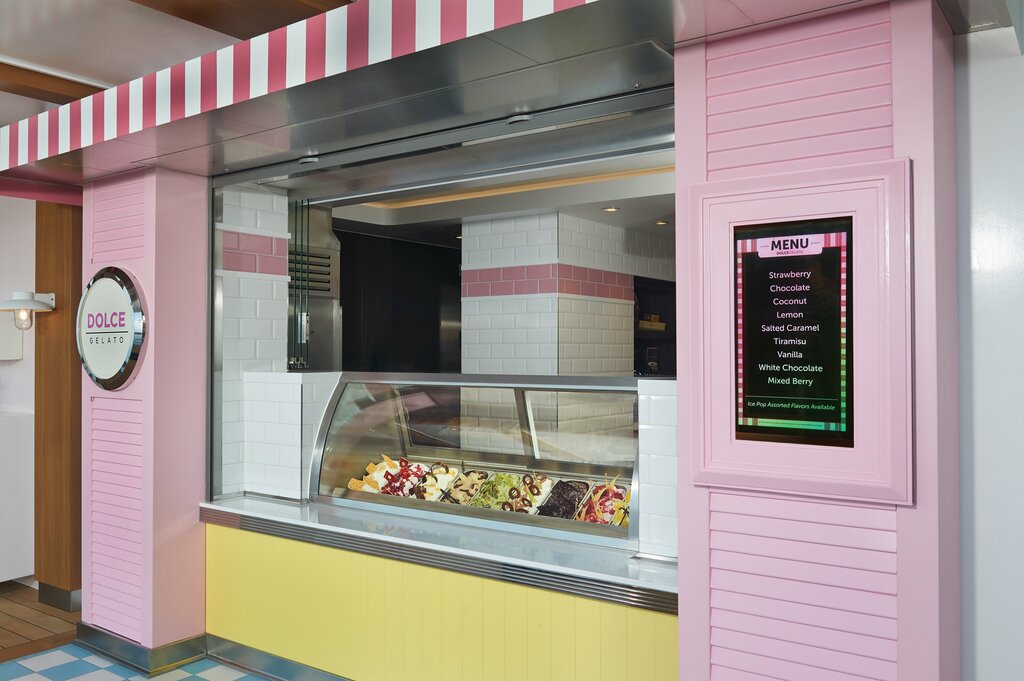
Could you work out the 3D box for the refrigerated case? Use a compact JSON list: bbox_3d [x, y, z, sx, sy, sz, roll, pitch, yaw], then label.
[{"bbox_3d":[-0.049,0.457,3.725,1.754,0.599,0.767,-1,-1,36],"label":"refrigerated case"}]

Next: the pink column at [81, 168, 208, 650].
[{"bbox_3d":[-1.752,0.300,3.943,0.618,2.129,0.293,-1,-1,36],"label":"pink column"}]

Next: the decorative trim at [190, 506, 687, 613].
[{"bbox_3d":[-0.432,0.791,3.131,2.462,0.067,0.050,-1,-1,36],"label":"decorative trim"}]

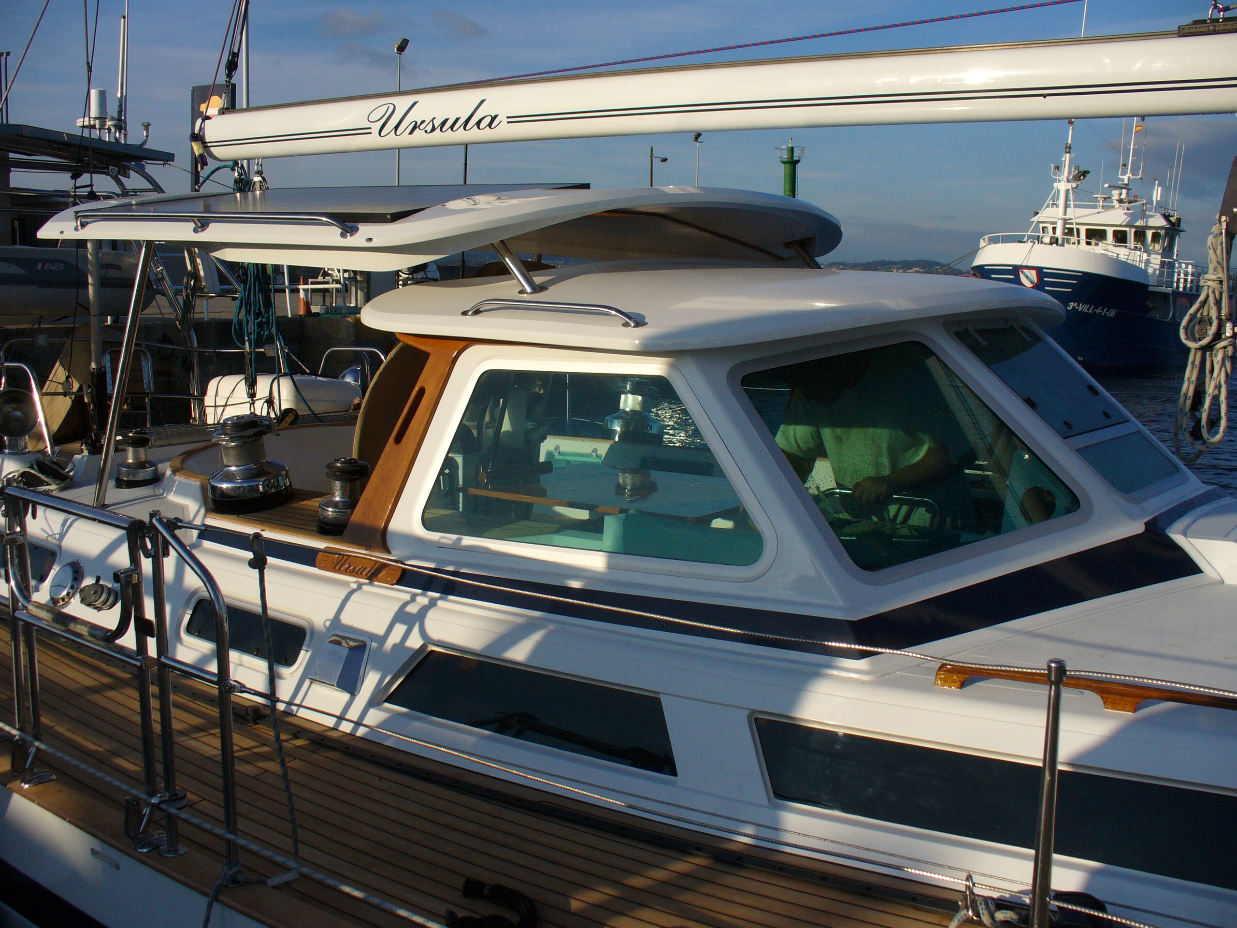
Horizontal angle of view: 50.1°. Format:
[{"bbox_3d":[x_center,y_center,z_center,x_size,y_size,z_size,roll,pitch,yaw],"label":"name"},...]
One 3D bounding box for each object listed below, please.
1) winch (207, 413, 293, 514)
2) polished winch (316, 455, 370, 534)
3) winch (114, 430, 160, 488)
[{"bbox_3d":[-1.301,-0.016,4.621,0.293,0.302,0.293,-4,15,1],"label":"winch"},{"bbox_3d":[-0.875,0.098,4.240,0.190,0.231,0.190,0,10,0],"label":"polished winch"},{"bbox_3d":[-1.992,-0.028,5.461,0.188,0.227,0.188,0,9,0],"label":"winch"}]

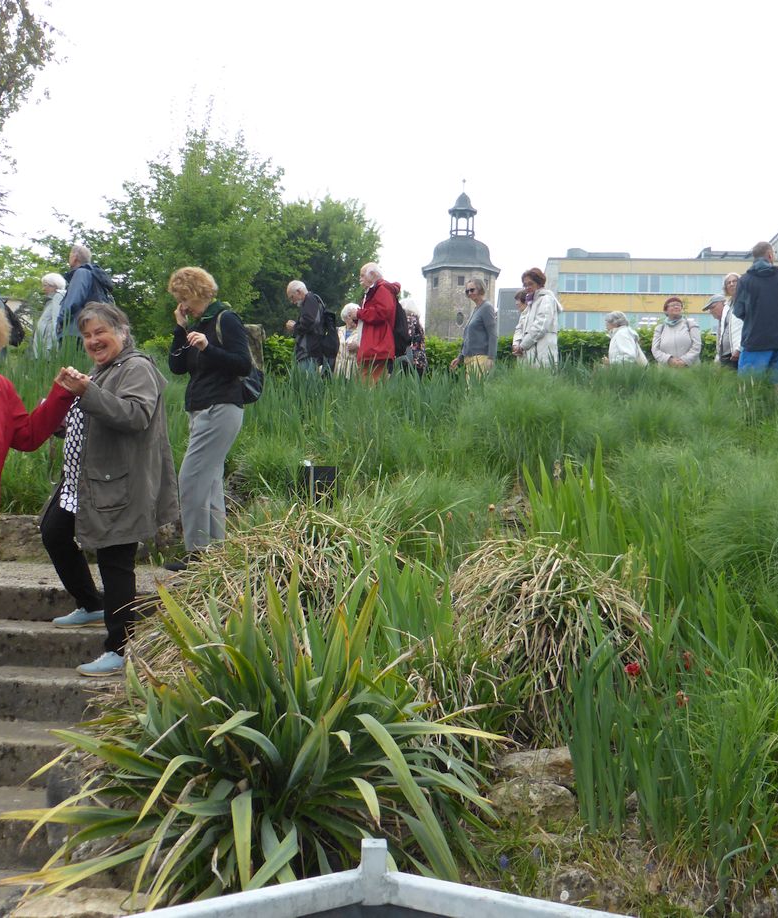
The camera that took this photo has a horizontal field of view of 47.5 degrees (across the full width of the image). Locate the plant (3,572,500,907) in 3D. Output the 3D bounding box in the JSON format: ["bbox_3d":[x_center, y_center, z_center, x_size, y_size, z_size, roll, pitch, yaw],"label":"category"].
[{"bbox_3d":[-0.380,0.750,2.600,1.320,0.820,1.100,0,-3,0],"label":"plant"}]

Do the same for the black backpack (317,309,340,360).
[{"bbox_3d":[-0.606,-1.258,9.150,0.220,0.540,0.320,0,-4,6],"label":"black backpack"}]

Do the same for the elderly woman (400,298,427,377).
[{"bbox_3d":[0.226,-0.905,9.253,0.470,1.570,0.360,2,-4,-27],"label":"elderly woman"}]

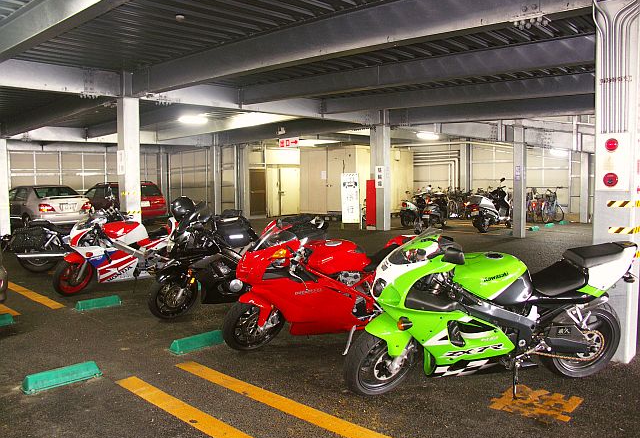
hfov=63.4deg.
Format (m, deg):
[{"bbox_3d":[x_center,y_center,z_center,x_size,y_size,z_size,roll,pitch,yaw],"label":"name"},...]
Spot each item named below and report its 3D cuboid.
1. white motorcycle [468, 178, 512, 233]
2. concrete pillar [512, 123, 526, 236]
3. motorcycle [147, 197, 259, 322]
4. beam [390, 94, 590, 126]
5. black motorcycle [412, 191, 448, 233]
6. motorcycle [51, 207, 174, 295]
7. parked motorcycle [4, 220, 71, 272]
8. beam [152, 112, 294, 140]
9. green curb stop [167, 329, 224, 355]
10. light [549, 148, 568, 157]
[{"bbox_3d":[4.687,-0.354,13.738,1.800,1.360,0.700,-5,6,-44],"label":"white motorcycle"},{"bbox_3d":[4.979,-0.925,12.863,0.250,2.780,0.250,3,6,42],"label":"concrete pillar"},{"bbox_3d":[-0.901,0.435,5.754,2.080,1.180,0.720,-2,5,-27],"label":"motorcycle"},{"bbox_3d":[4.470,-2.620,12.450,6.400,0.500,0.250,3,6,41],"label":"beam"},{"bbox_3d":[3.200,-0.240,15.000,0.720,1.150,1.950,3,6,37],"label":"black motorcycle"},{"bbox_3d":[-2.635,0.404,7.012,1.980,1.080,0.700,-3,5,-35],"label":"motorcycle"},{"bbox_3d":[-3.930,0.300,8.800,2.250,1.120,0.850,-3,5,-28],"label":"parked motorcycle"},{"bbox_3d":[-2.850,-2.790,15.200,7.200,0.420,0.220,3,6,41],"label":"beam"},{"bbox_3d":[-1.045,1.061,4.557,0.540,0.110,0.160,-4,6,-44],"label":"green curb stop"},{"bbox_3d":[7.205,-2.005,15.500,0.220,0.140,1.150,3,6,43],"label":"light"}]

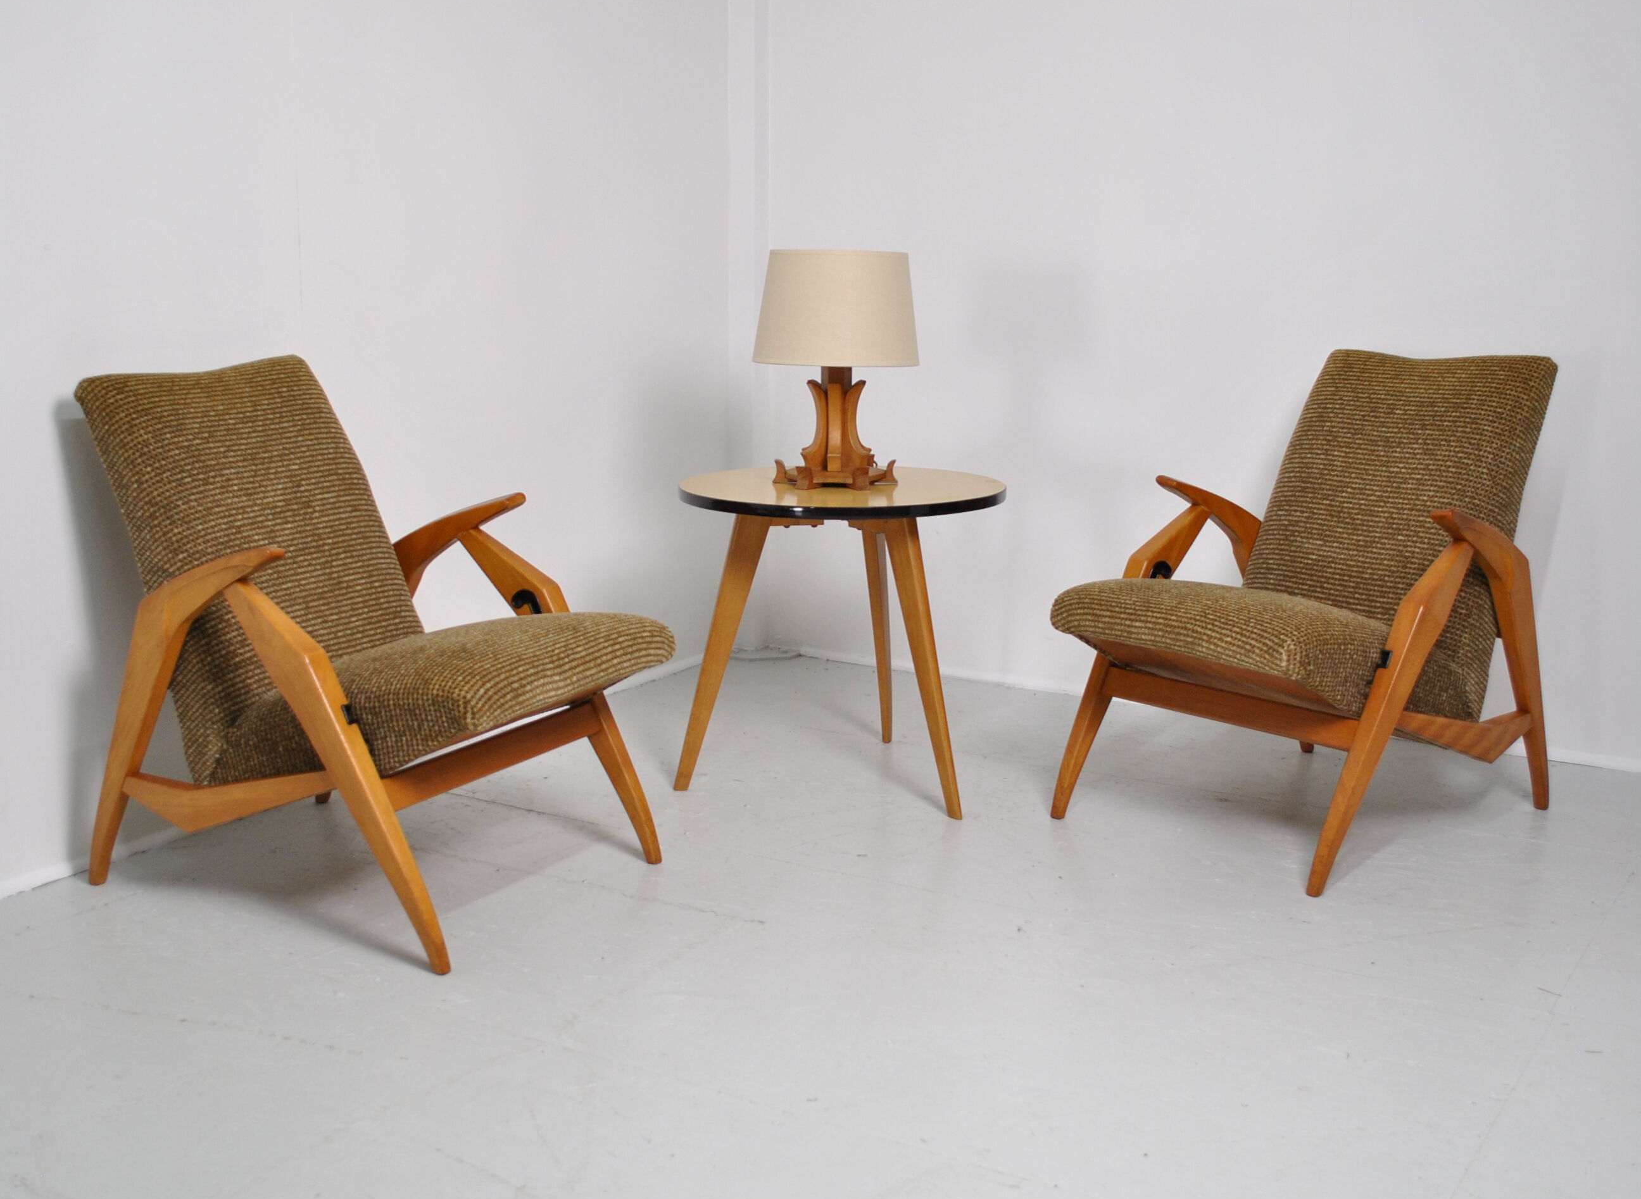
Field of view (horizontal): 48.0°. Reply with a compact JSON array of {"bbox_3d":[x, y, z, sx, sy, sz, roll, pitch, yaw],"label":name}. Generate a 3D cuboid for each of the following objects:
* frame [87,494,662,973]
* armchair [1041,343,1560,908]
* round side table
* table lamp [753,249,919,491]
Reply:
[{"bbox_3d":[-0.736,0.157,3.019,0.775,0.612,0.597,6,12,29],"label":"frame"},{"bbox_3d":[0.877,-0.011,3.332,0.847,0.842,0.597,-9,14,-40],"label":"armchair"},{"bbox_3d":[0.042,0.071,3.572,0.634,0.585,0.634,0,11,0],"label":"round side table"},{"bbox_3d":[0.033,-0.441,3.519,0.318,0.441,0.318,0,11,0],"label":"table lamp"}]

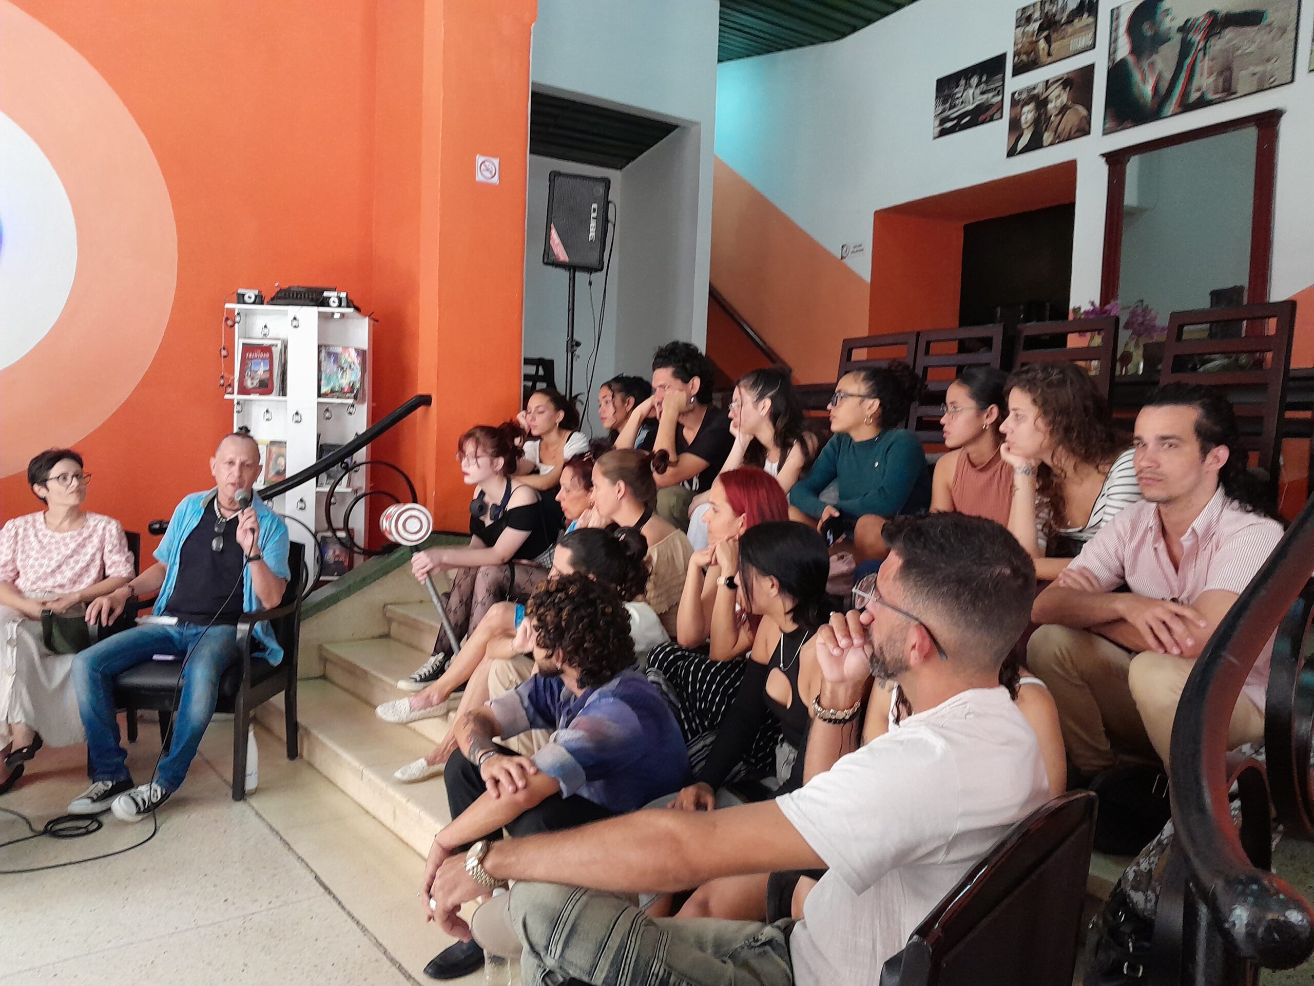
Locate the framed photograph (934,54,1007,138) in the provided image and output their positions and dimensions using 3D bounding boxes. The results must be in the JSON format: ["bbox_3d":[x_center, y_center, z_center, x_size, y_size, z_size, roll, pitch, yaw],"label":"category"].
[{"bbox_3d":[1.902,-2.404,6.226,0.025,0.380,0.571,0,4,-30],"label":"framed photograph"}]

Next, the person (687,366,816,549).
[{"bbox_3d":[0.358,0.019,3.867,0.640,0.980,0.440,0,4,-33],"label":"person"}]

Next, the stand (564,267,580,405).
[{"bbox_3d":[-0.499,-0.570,5.727,0.750,1.410,0.750,-1,4,-38],"label":"stand"}]

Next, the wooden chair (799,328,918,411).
[{"bbox_3d":[0.734,-0.192,4.359,0.520,1.000,0.450,0,4,-30],"label":"wooden chair"}]

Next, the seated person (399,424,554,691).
[{"bbox_3d":[-0.650,0.245,4.201,0.800,1.050,0.490,0,4,-35],"label":"seated person"}]

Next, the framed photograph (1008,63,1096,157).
[{"bbox_3d":[2.081,-2.017,5.422,0.030,0.352,0.540,0,4,-29],"label":"framed photograph"}]

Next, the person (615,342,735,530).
[{"bbox_3d":[0.083,-0.050,4.054,0.660,1.075,0.540,-1,4,-38],"label":"person"}]

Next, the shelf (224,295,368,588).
[{"bbox_3d":[-1.916,0.003,5.434,0.720,1.965,0.270,2,3,-1],"label":"shelf"}]

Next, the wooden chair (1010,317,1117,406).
[{"bbox_3d":[1.296,-0.159,3.744,0.500,0.955,0.450,0,4,-31],"label":"wooden chair"}]

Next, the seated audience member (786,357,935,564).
[{"bbox_3d":[0.723,0.045,3.638,0.640,0.980,0.500,-1,5,-40],"label":"seated audience member"}]

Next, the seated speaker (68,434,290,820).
[{"bbox_3d":[-1.735,0.430,3.804,0.620,1.300,0.730,2,3,8],"label":"seated speaker"}]

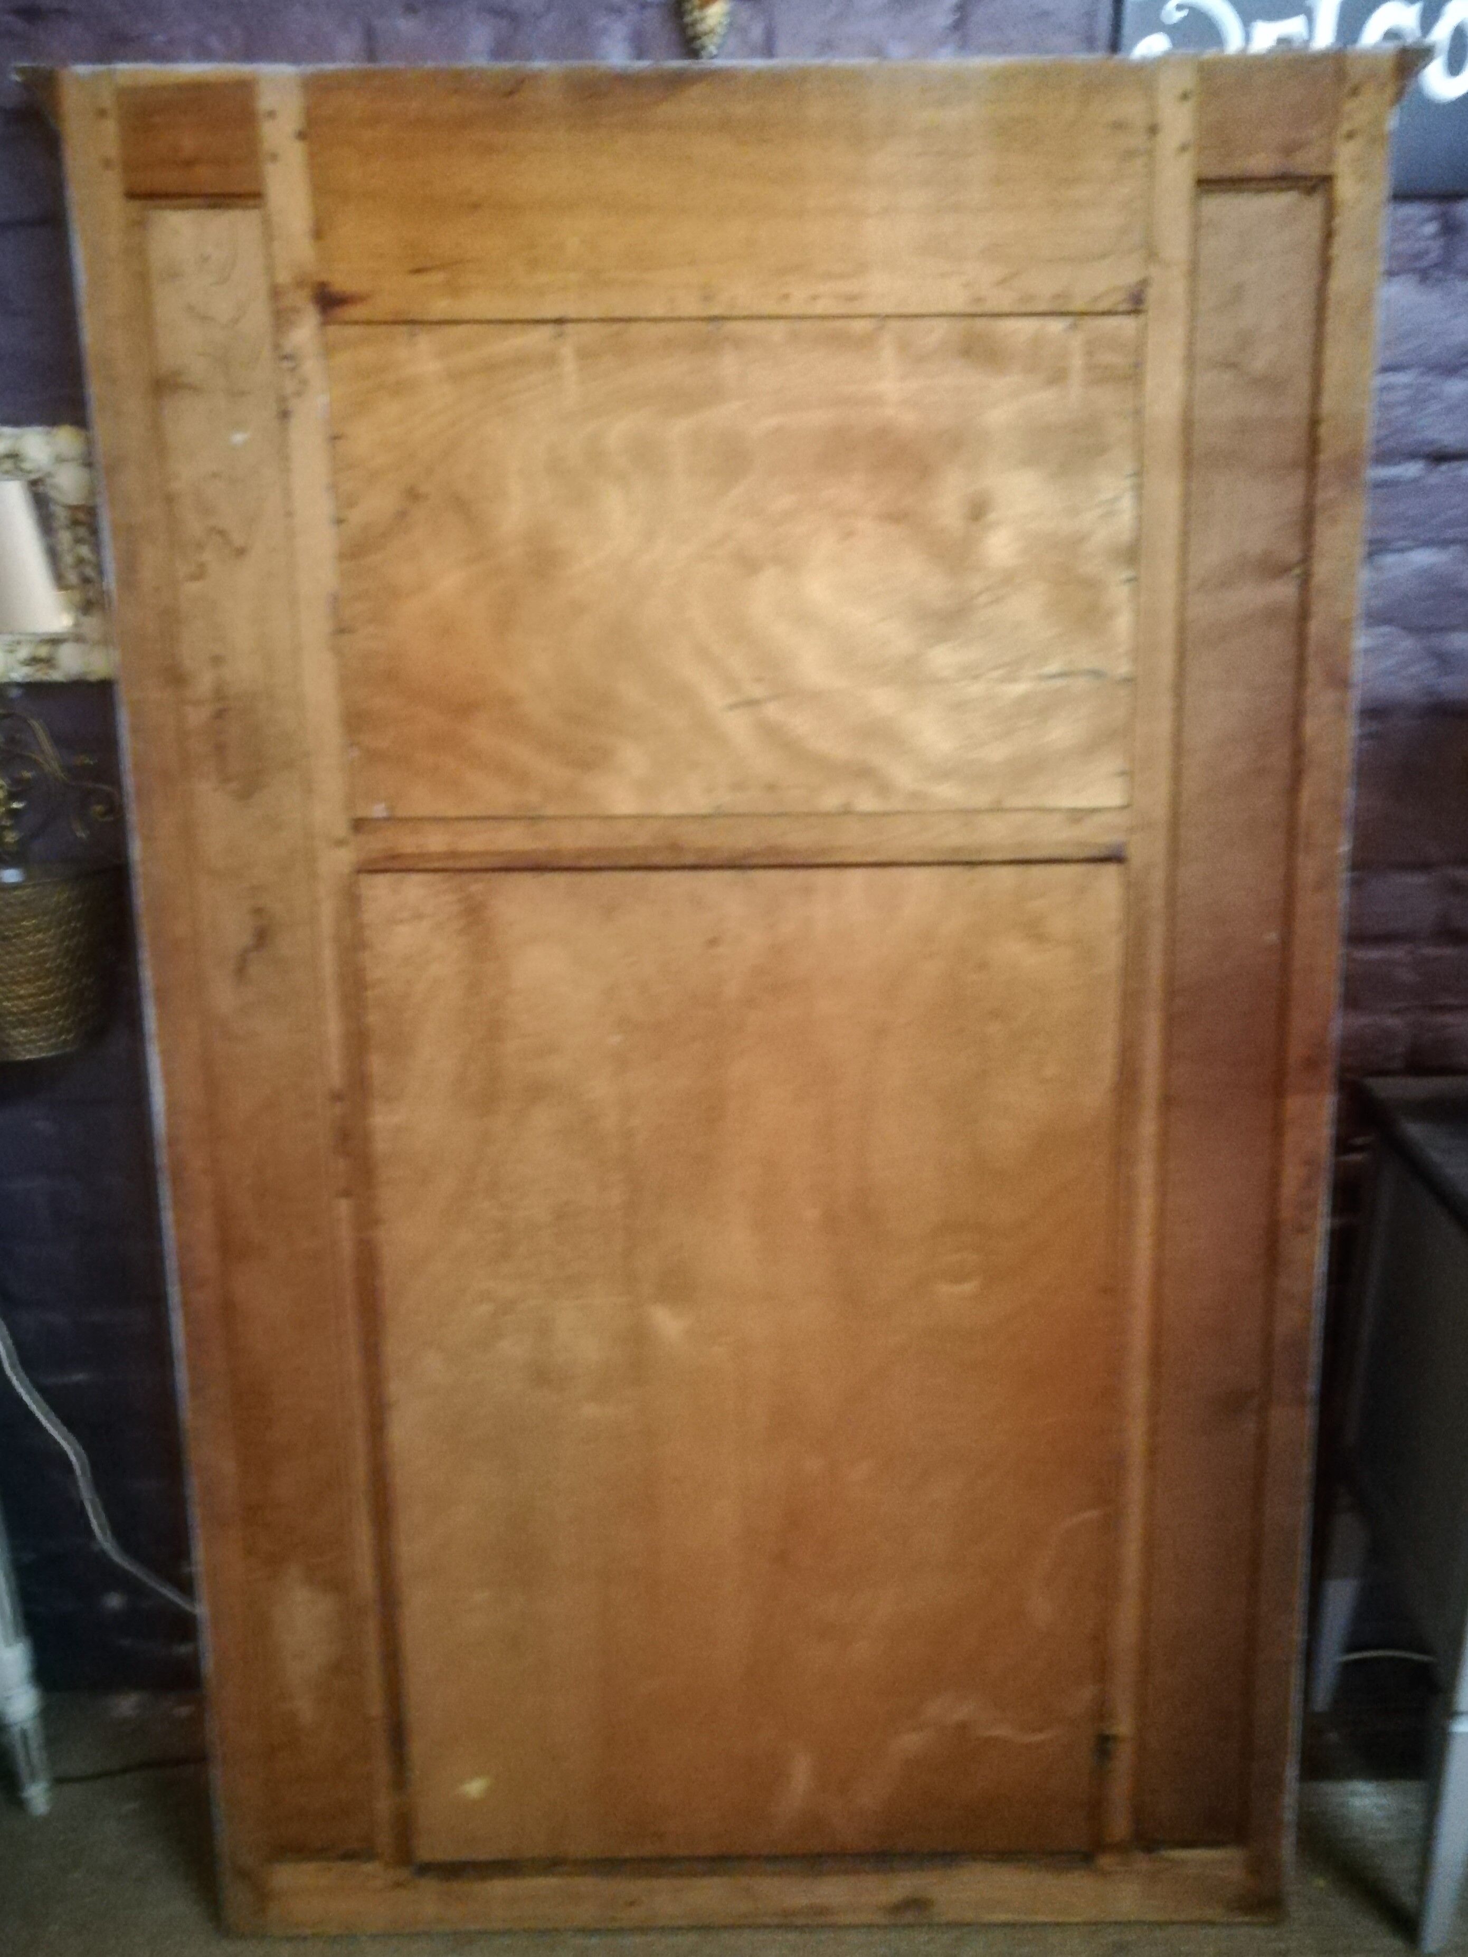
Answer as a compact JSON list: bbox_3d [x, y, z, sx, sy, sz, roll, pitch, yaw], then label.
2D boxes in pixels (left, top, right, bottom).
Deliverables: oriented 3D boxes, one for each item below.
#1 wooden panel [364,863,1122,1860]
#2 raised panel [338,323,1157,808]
[{"bbox_3d":[0.015,0.408,1.467,0.709,1.041,0.025,-1,10,0],"label":"wooden panel"},{"bbox_3d":[0.004,-0.364,1.324,0.708,0.428,0.020,-1,10,0],"label":"raised panel"}]

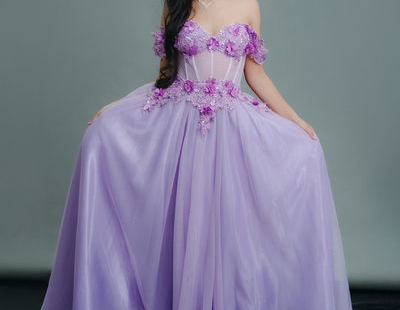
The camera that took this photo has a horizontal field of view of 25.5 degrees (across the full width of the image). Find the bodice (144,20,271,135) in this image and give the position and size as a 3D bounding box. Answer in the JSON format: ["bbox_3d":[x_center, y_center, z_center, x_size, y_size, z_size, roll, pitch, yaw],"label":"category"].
[{"bbox_3d":[0.027,-0.281,3.180,0.435,0.400,0.270,0,2,-4],"label":"bodice"}]

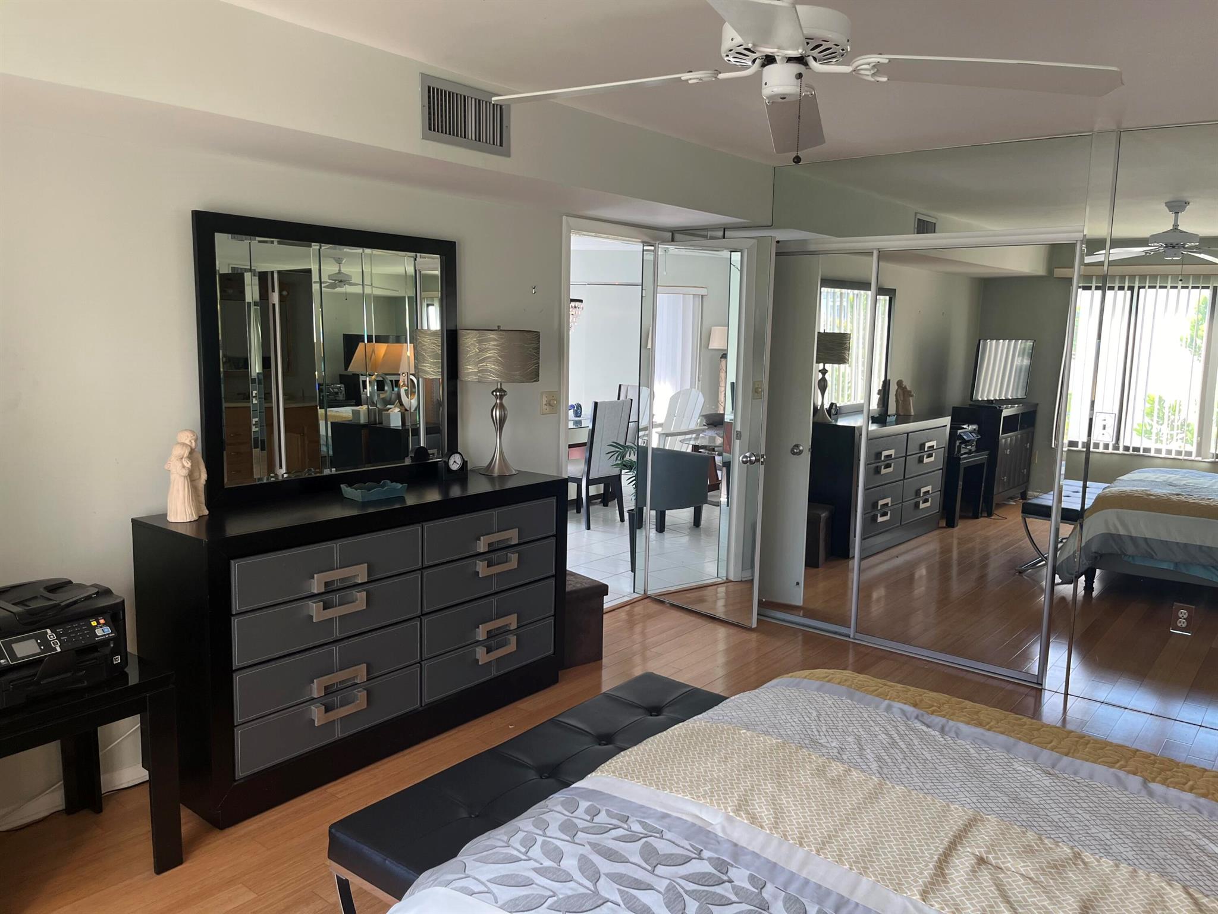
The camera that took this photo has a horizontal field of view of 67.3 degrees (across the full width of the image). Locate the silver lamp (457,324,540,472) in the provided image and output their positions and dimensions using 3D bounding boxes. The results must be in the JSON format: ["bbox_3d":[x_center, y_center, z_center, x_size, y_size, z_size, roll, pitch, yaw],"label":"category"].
[{"bbox_3d":[-0.487,-0.246,4.070,0.366,0.650,0.366,1,8,0],"label":"silver lamp"}]

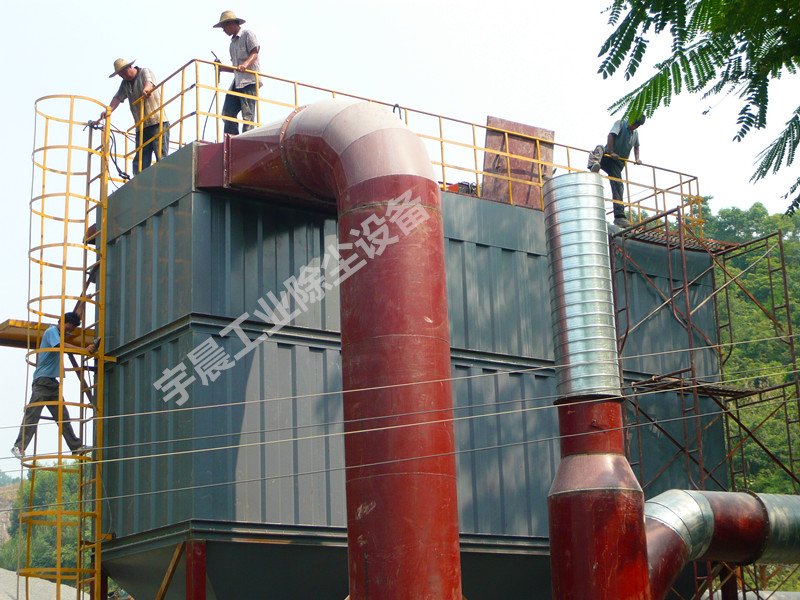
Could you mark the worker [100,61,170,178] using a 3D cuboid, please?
[{"bbox_3d":[-2.946,-2.087,17.878,0.765,1.630,0.595,-15,-20,41],"label":"worker"}]

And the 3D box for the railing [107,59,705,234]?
[{"bbox_3d":[0.269,-1.417,19.842,7.708,0.916,2.350,9,-18,-34],"label":"railing"}]

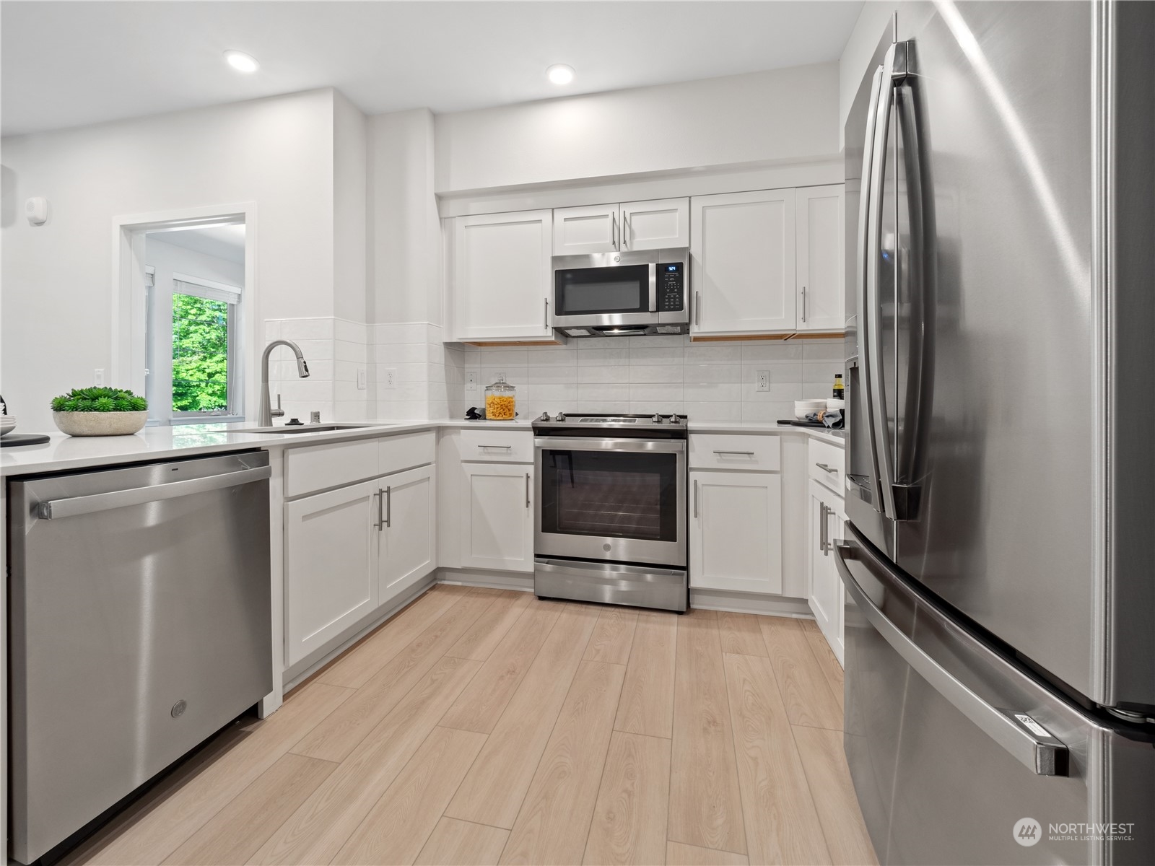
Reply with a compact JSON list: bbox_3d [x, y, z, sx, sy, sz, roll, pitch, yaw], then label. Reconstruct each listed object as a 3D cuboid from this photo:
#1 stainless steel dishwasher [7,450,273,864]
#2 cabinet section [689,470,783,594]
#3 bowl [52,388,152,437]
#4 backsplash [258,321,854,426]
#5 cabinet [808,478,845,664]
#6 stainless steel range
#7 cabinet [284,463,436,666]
[{"bbox_3d":[-1.322,0.465,1.274,0.610,0.775,0.600,1,3,13],"label":"stainless steel dishwasher"},{"bbox_3d":[0.793,0.447,2.428,0.410,0.555,0.570,1,3,13],"label":"cabinet section"},{"bbox_3d":[-1.722,-0.075,1.680,0.250,0.170,0.250,1,3,13],"label":"bowl"},{"bbox_3d":[-0.049,-0.333,2.624,3.360,0.560,0.780,1,3,13],"label":"backsplash"},{"bbox_3d":[1.172,0.507,1.649,0.520,0.580,0.690,1,3,13],"label":"cabinet"},{"bbox_3d":[0.220,0.390,2.630,0.762,0.935,0.680,1,3,13],"label":"stainless steel range"},{"bbox_3d":[-1.105,0.481,2.077,0.520,0.575,0.930,1,3,13],"label":"cabinet"}]

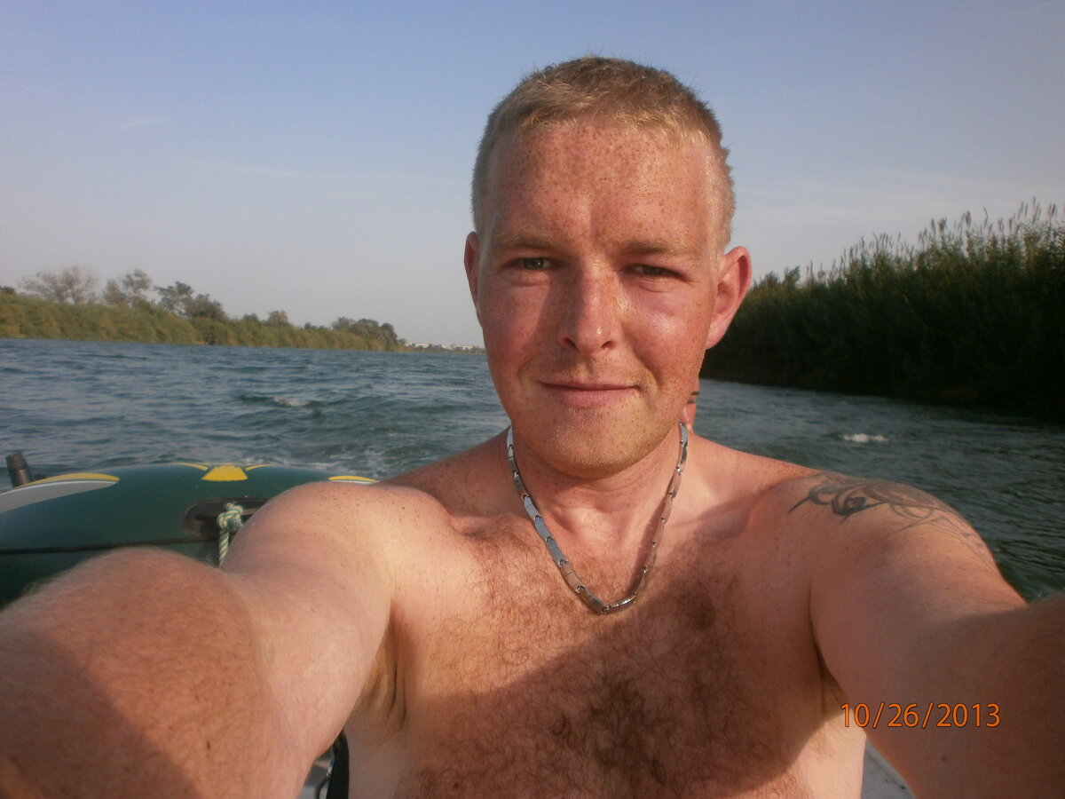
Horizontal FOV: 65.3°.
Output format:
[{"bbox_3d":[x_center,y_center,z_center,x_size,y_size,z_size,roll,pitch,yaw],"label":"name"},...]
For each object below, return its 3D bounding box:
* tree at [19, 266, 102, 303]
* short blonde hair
[{"bbox_3d":[-48.400,-10.400,85.000,7.600,6.600,7.000,3,3,0],"label":"tree"},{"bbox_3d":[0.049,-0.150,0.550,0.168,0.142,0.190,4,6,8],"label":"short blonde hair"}]

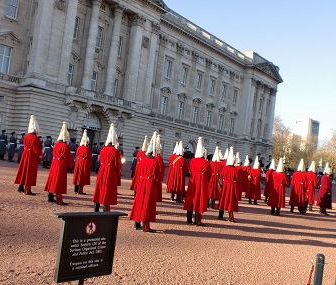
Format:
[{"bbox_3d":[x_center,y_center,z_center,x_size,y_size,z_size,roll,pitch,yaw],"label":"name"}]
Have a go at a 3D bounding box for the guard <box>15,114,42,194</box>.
[{"bbox_3d":[-3.744,0.319,10.400,0.580,2.100,0.480,5,-3,30],"label":"guard"}]

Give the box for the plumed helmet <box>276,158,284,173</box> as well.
[{"bbox_3d":[4.152,0.847,14.143,0.270,0.500,0.320,7,-3,22],"label":"plumed helmet"}]

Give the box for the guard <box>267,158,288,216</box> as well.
[{"bbox_3d":[3.987,1.610,13.900,0.570,2.080,0.520,6,-3,34],"label":"guard"}]

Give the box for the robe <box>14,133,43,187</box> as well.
[{"bbox_3d":[-3.785,0.478,10.500,0.560,1.420,0.500,5,-3,42],"label":"robe"}]

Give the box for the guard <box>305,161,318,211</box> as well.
[{"bbox_3d":[6.192,1.879,16.600,0.560,2.100,0.460,5,-3,39],"label":"guard"}]

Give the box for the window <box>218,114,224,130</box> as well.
[{"bbox_3d":[10.680,-3.942,76.639,0.300,3.000,1.450,5,-3,40],"label":"window"}]

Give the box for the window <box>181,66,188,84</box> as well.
[{"bbox_3d":[2.762,-10.934,63.552,0.350,2.750,1.350,5,-3,41],"label":"window"}]

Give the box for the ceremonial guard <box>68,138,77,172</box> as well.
[{"bbox_3d":[-5.446,0.779,22.000,0.560,1.970,0.460,5,-3,34],"label":"ceremonial guard"}]

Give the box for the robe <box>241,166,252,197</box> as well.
[{"bbox_3d":[3.796,1.888,18.700,0.560,1.420,0.500,5,-3,38],"label":"robe"}]

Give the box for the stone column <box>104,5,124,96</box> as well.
[{"bbox_3d":[-7.065,-12.144,50.511,1.150,12.100,1.150,5,-3,39],"label":"stone column"}]

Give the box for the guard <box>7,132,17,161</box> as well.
[{"bbox_3d":[-10.071,0.279,24.934,0.550,1.900,0.450,5,-3,40],"label":"guard"}]

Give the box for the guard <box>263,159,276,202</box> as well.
[{"bbox_3d":[4.999,1.864,18.700,0.570,2.080,0.520,5,-3,38],"label":"guard"}]

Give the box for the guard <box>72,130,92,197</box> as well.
[{"bbox_3d":[-2.786,0.634,12.550,0.580,2.100,0.470,5,-3,32],"label":"guard"}]

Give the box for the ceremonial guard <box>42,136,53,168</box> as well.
[{"bbox_3d":[-7.401,0.593,23.500,0.550,1.900,0.450,5,-3,39],"label":"ceremonial guard"}]

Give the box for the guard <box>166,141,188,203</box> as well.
[{"bbox_3d":[0.425,1.032,13.672,0.660,2.120,0.500,7,-2,15],"label":"guard"}]

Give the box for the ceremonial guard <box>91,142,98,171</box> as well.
[{"bbox_3d":[-5.023,0.997,26.703,0.550,1.900,0.450,5,-3,40],"label":"ceremonial guard"}]

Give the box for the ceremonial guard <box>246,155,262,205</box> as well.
[{"bbox_3d":[3.876,1.680,16.962,0.640,2.120,0.500,7,-3,22],"label":"ceremonial guard"}]

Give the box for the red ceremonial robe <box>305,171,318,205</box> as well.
[{"bbox_3d":[6.088,1.935,16.300,0.600,1.400,0.480,6,-3,28],"label":"red ceremonial robe"}]

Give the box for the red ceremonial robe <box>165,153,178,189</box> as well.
[{"bbox_3d":[0.208,1.134,15.400,0.560,1.320,0.460,5,-3,39],"label":"red ceremonial robe"}]

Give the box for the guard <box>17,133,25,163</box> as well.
[{"bbox_3d":[-9.680,0.357,25.385,0.550,1.900,0.450,5,-3,40],"label":"guard"}]

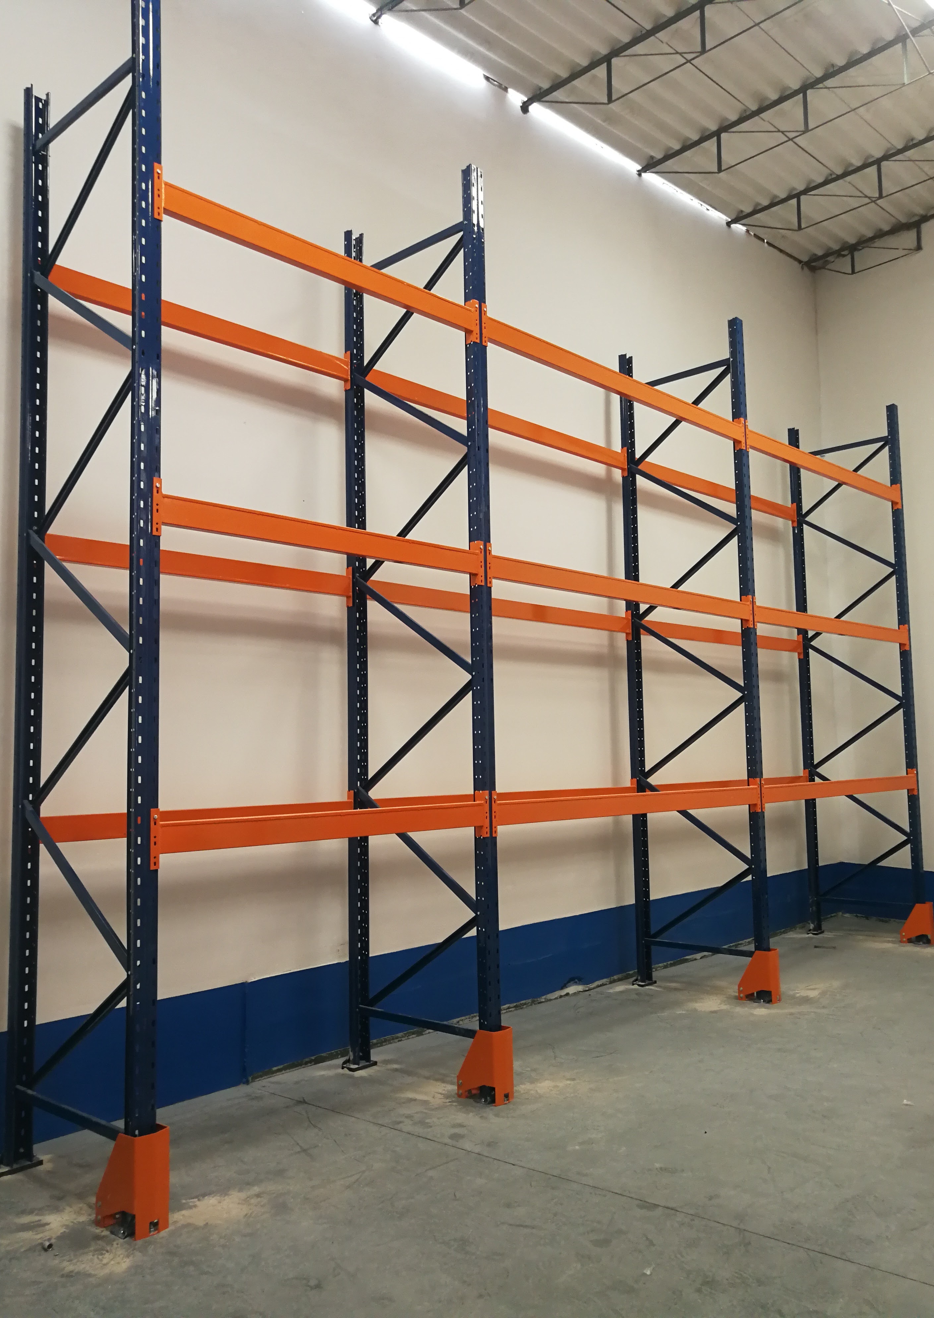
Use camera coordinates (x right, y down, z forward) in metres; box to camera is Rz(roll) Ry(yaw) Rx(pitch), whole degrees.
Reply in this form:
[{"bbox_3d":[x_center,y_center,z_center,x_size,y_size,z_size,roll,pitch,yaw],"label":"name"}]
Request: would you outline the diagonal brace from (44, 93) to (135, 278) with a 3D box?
[{"bbox_3d":[-1.637,-2.110,4.492,0.035,0.047,1.159,6,-42,-47],"label":"diagonal brace"}]

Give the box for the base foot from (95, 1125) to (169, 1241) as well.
[{"bbox_3d":[-1.216,1.883,3.747,0.251,0.346,0.136,-6,-8,42],"label":"base foot"}]

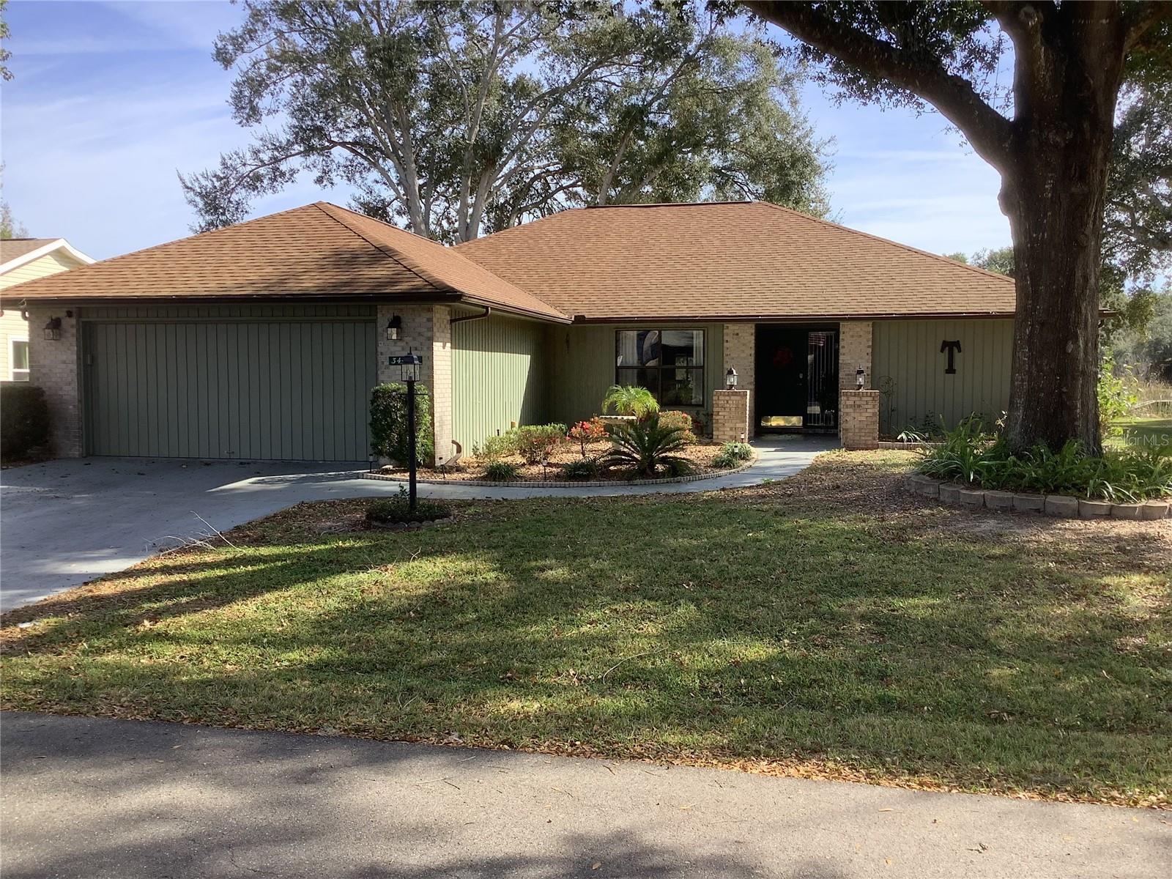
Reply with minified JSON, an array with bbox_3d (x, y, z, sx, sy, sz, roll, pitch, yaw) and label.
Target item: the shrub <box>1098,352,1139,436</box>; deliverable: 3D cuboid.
[{"bbox_3d":[10.350,-0.900,20.700,1.200,1.720,1.200,1,4,10],"label":"shrub"}]

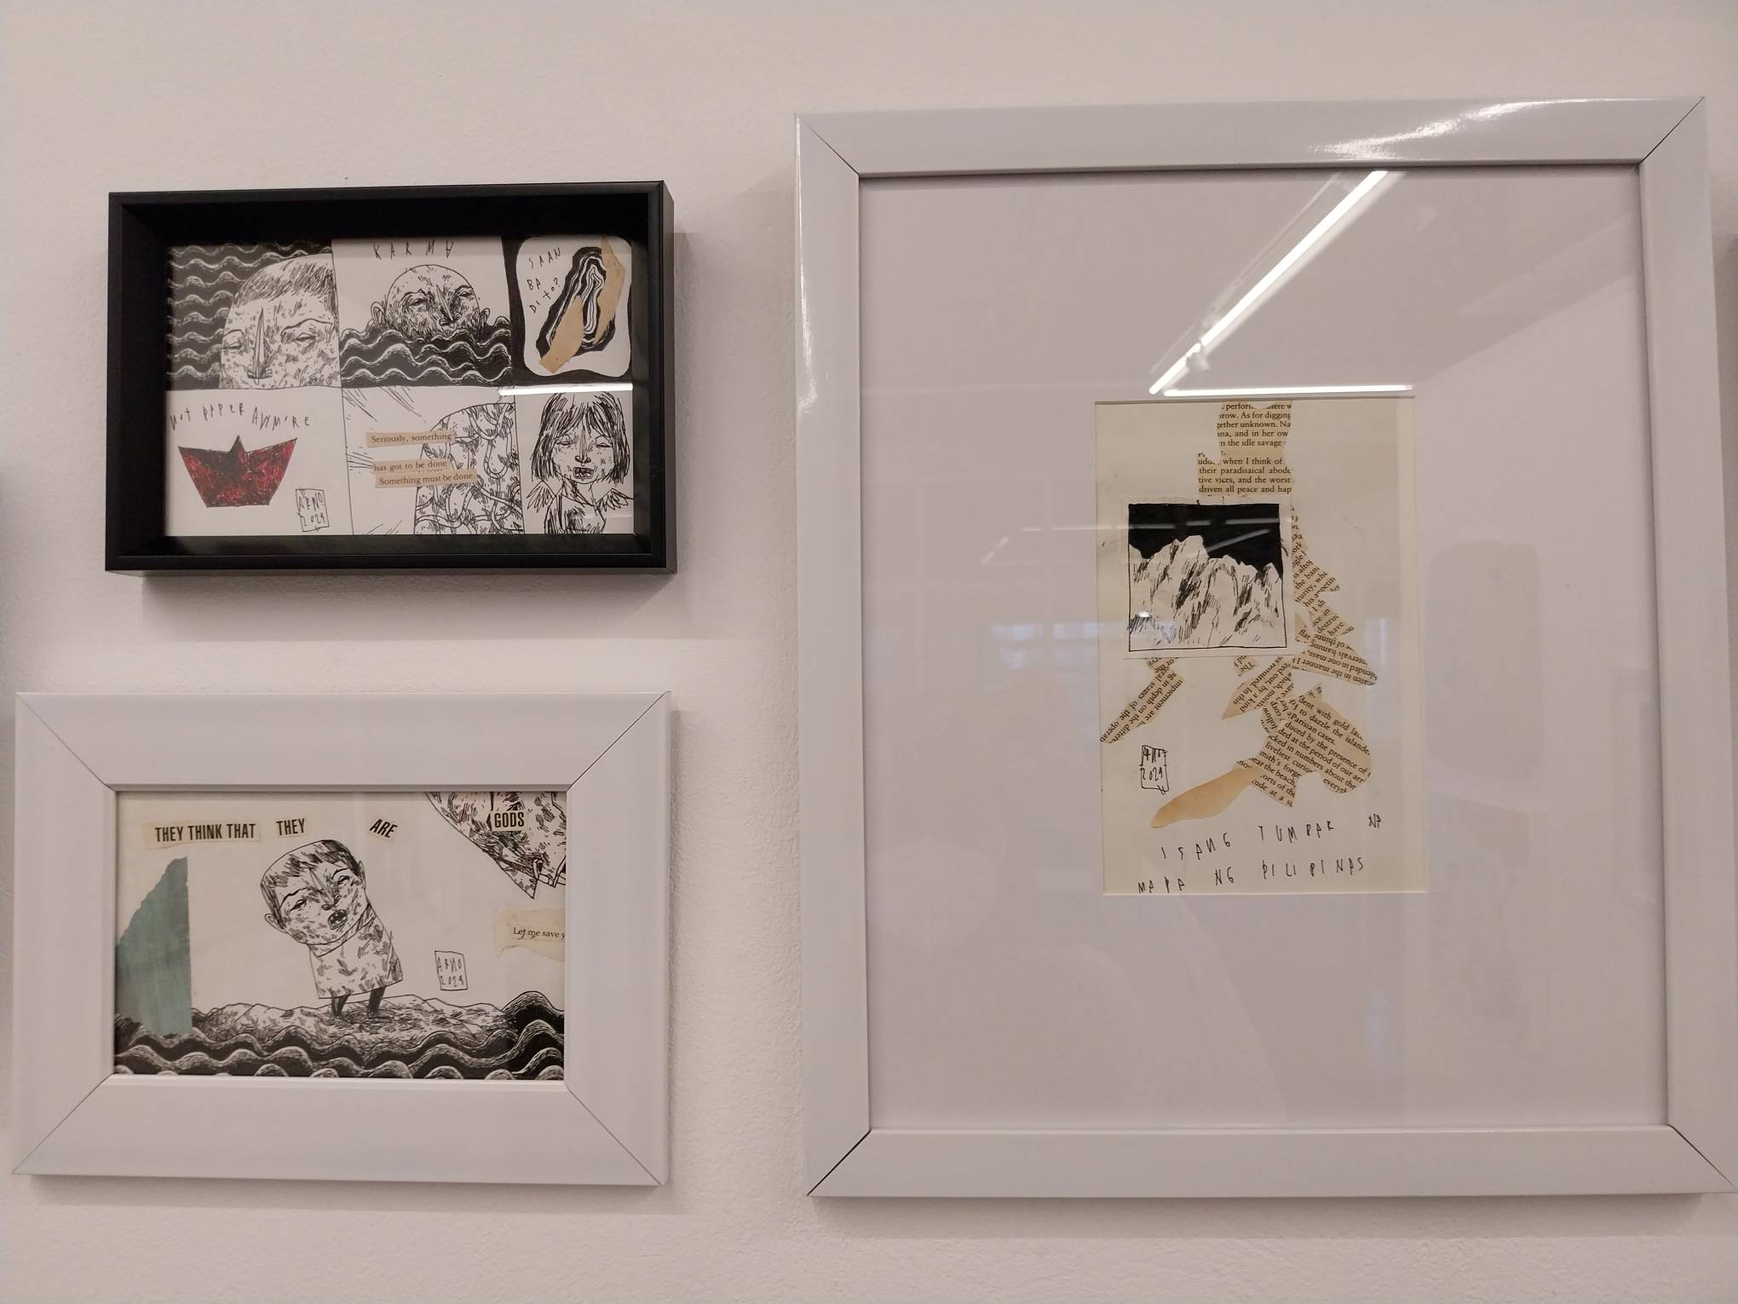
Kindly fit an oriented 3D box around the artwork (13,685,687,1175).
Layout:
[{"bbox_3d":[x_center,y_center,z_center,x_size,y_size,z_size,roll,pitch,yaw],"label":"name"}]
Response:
[{"bbox_3d":[-0.168,0.090,0.420,0.208,0.153,0.015,0,-2,2],"label":"artwork"}]

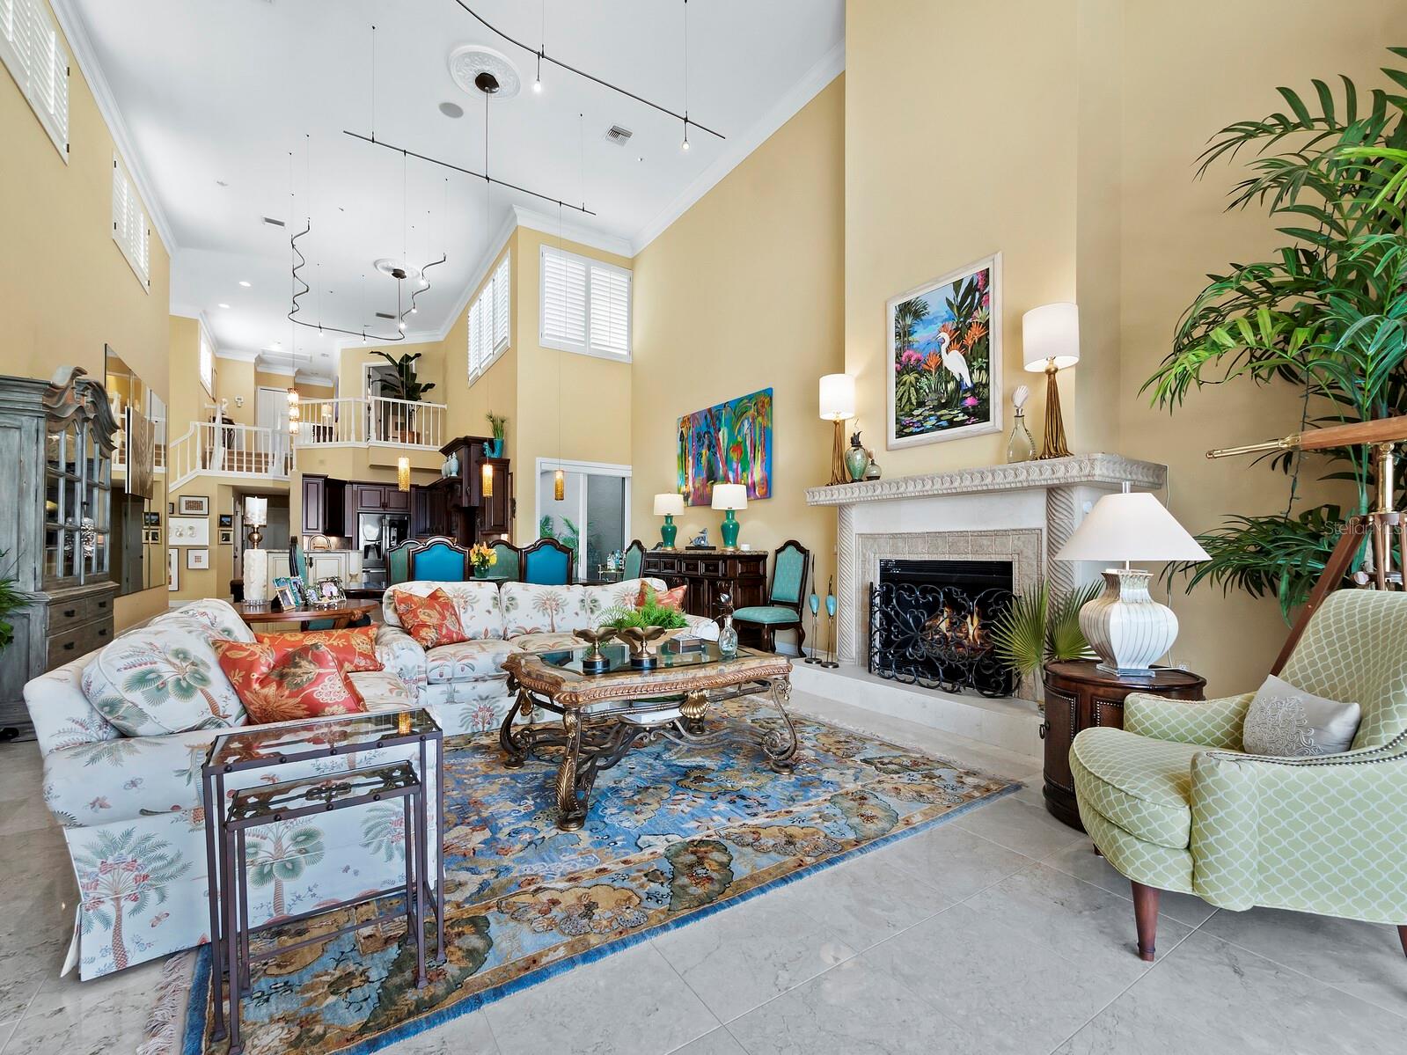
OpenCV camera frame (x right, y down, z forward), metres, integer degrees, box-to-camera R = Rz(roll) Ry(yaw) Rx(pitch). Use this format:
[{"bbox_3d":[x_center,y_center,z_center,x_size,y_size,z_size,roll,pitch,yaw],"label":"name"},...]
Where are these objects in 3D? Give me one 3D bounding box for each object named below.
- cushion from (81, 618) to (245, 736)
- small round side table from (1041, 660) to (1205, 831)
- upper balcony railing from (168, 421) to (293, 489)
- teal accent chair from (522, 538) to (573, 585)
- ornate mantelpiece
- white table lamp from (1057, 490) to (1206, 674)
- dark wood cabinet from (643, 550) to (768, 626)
[{"bbox_3d":[-1.862,0.559,2.010,0.198,0.446,0.526,-22,2,-11],"label":"cushion"},{"bbox_3d":[1.781,0.936,2.419,0.580,0.585,0.580,-1,-2,18],"label":"small round side table"},{"bbox_3d":[-9.463,-1.360,11.384,2.000,1.380,0.120,1,-2,-35],"label":"upper balcony railing"},{"bbox_3d":[-1.687,0.740,5.984,0.526,1.220,0.615,1,-2,-31],"label":"teal accent chair"},{"bbox_3d":[1.815,0.356,4.006,0.977,1.381,2.063,2,-3,-34],"label":"ornate mantelpiece"},{"bbox_3d":[1.882,0.224,2.556,0.550,0.838,0.550,1,-2,-35],"label":"white table lamp"},{"bbox_3d":[-0.085,0.828,7.160,0.556,1.066,2.142,2,-3,-34],"label":"dark wood cabinet"}]

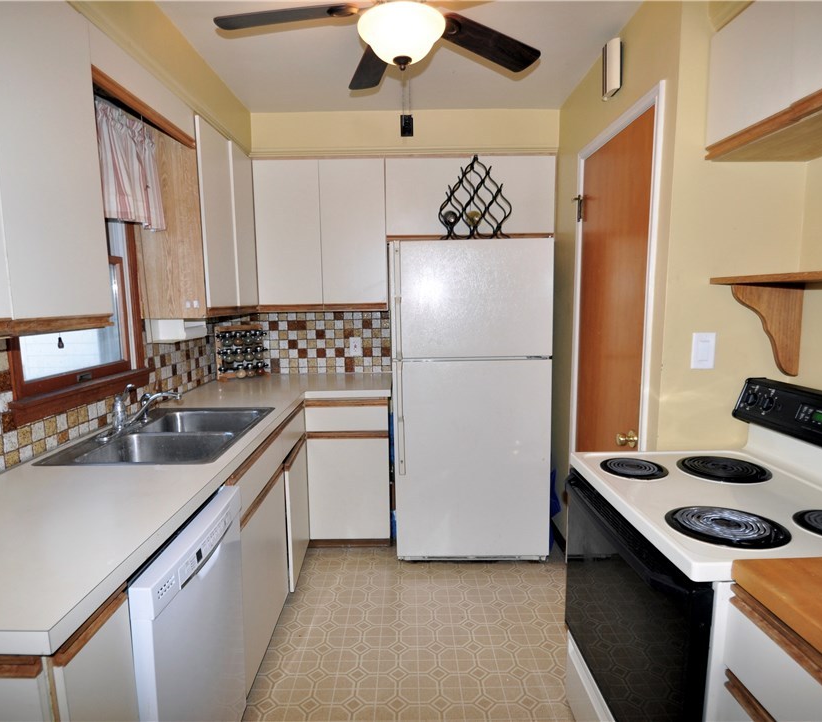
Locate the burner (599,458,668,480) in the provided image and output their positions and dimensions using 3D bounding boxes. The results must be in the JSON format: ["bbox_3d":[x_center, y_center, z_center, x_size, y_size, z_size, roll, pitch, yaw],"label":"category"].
[{"bbox_3d":[0.662,0.322,1.530,0.195,0.025,0.195,-1,7,-1],"label":"burner"}]

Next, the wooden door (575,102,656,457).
[{"bbox_3d":[0.856,0.108,2.208,0.040,2.055,0.700,-1,7,-1],"label":"wooden door"}]

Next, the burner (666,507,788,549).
[{"bbox_3d":[0.696,0.368,1.139,0.235,0.025,0.235,-1,7,-1],"label":"burner"}]

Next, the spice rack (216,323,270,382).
[{"bbox_3d":[-1.080,-0.054,3.308,0.300,0.345,0.095,-5,8,-32],"label":"spice rack"}]

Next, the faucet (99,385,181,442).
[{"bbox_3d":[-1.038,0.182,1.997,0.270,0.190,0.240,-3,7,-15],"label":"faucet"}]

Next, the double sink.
[{"bbox_3d":[-0.910,0.357,2.015,0.550,0.180,0.840,-1,7,-1],"label":"double sink"}]

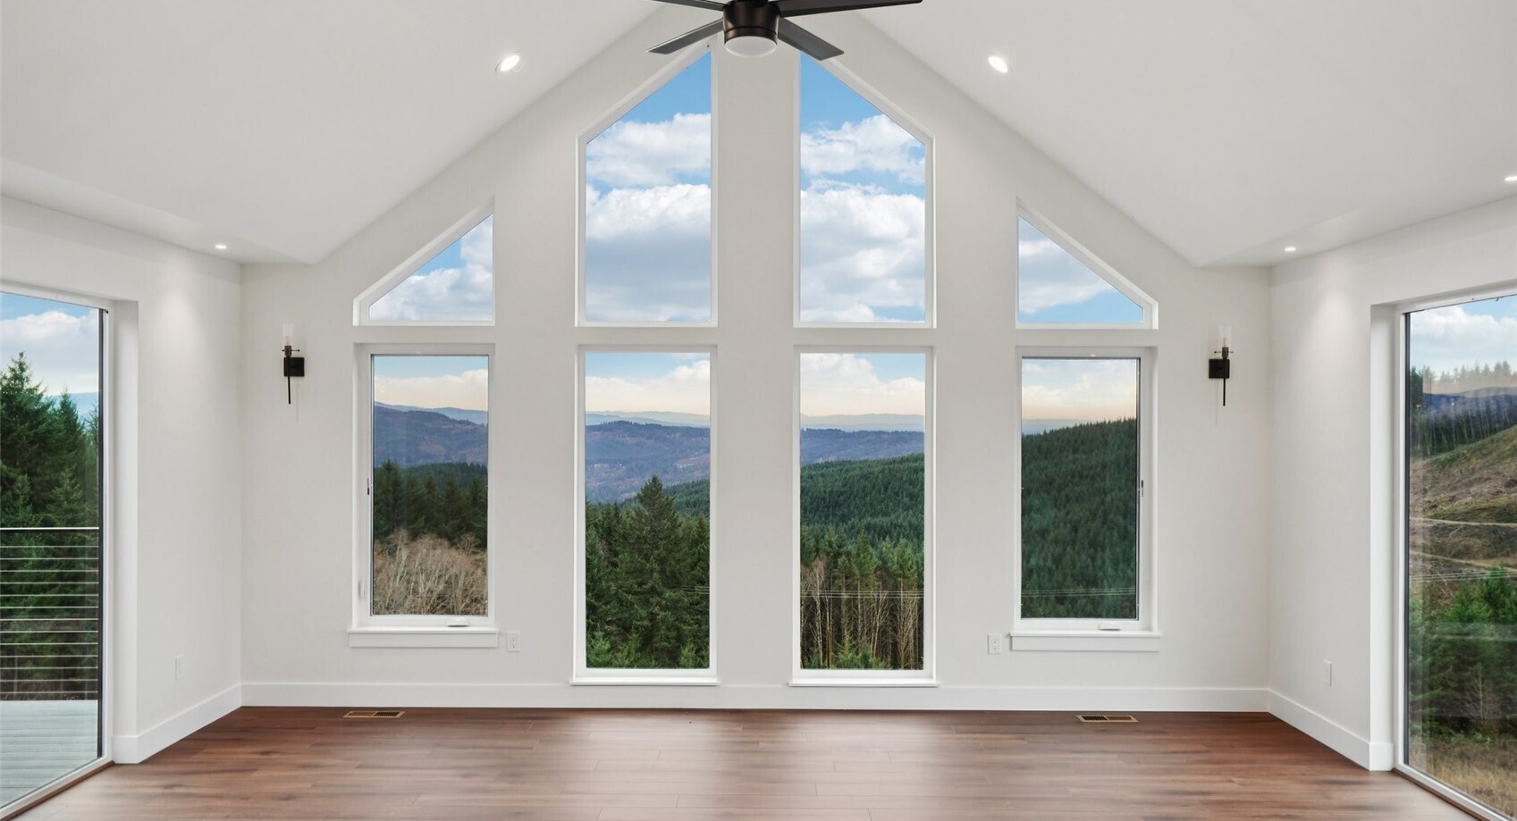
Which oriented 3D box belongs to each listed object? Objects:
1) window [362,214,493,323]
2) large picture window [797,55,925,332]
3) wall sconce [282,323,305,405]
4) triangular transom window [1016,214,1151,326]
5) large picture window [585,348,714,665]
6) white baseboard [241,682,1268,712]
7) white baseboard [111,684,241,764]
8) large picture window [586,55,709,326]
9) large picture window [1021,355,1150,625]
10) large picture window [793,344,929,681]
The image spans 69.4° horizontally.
[{"bbox_3d":[-1.848,-0.800,6.100,0.746,0.644,0.100,0,0,0],"label":"window"},{"bbox_3d":[0.649,-1.369,6.766,0.831,1.699,0.100,0,0,0],"label":"large picture window"},{"bbox_3d":[-2.807,-0.282,6.620,0.125,0.485,0.120,0,0,0],"label":"wall sconce"},{"bbox_3d":[1.808,-0.792,6.100,0.746,0.660,0.100,0,0,0],"label":"triangular transom window"},{"bbox_3d":[-0.687,0.632,6.775,0.825,2.020,0.100,0,0,0],"label":"large picture window"},{"bbox_3d":[-0.020,1.585,6.040,5.668,0.128,0.020,0,0,0],"label":"white baseboard"},{"bbox_3d":[-3.210,1.735,6.132,0.130,0.140,1.100,0,0,0],"label":"white baseboard"},{"bbox_3d":[-0.683,-1.393,6.775,0.832,1.730,0.100,0,0,0],"label":"large picture window"},{"bbox_3d":[2.008,0.490,6.756,0.815,1.704,0.100,0,0,0],"label":"large picture window"},{"bbox_3d":[0.577,0.571,6.100,0.739,1.815,0.100,0,0,0],"label":"large picture window"}]

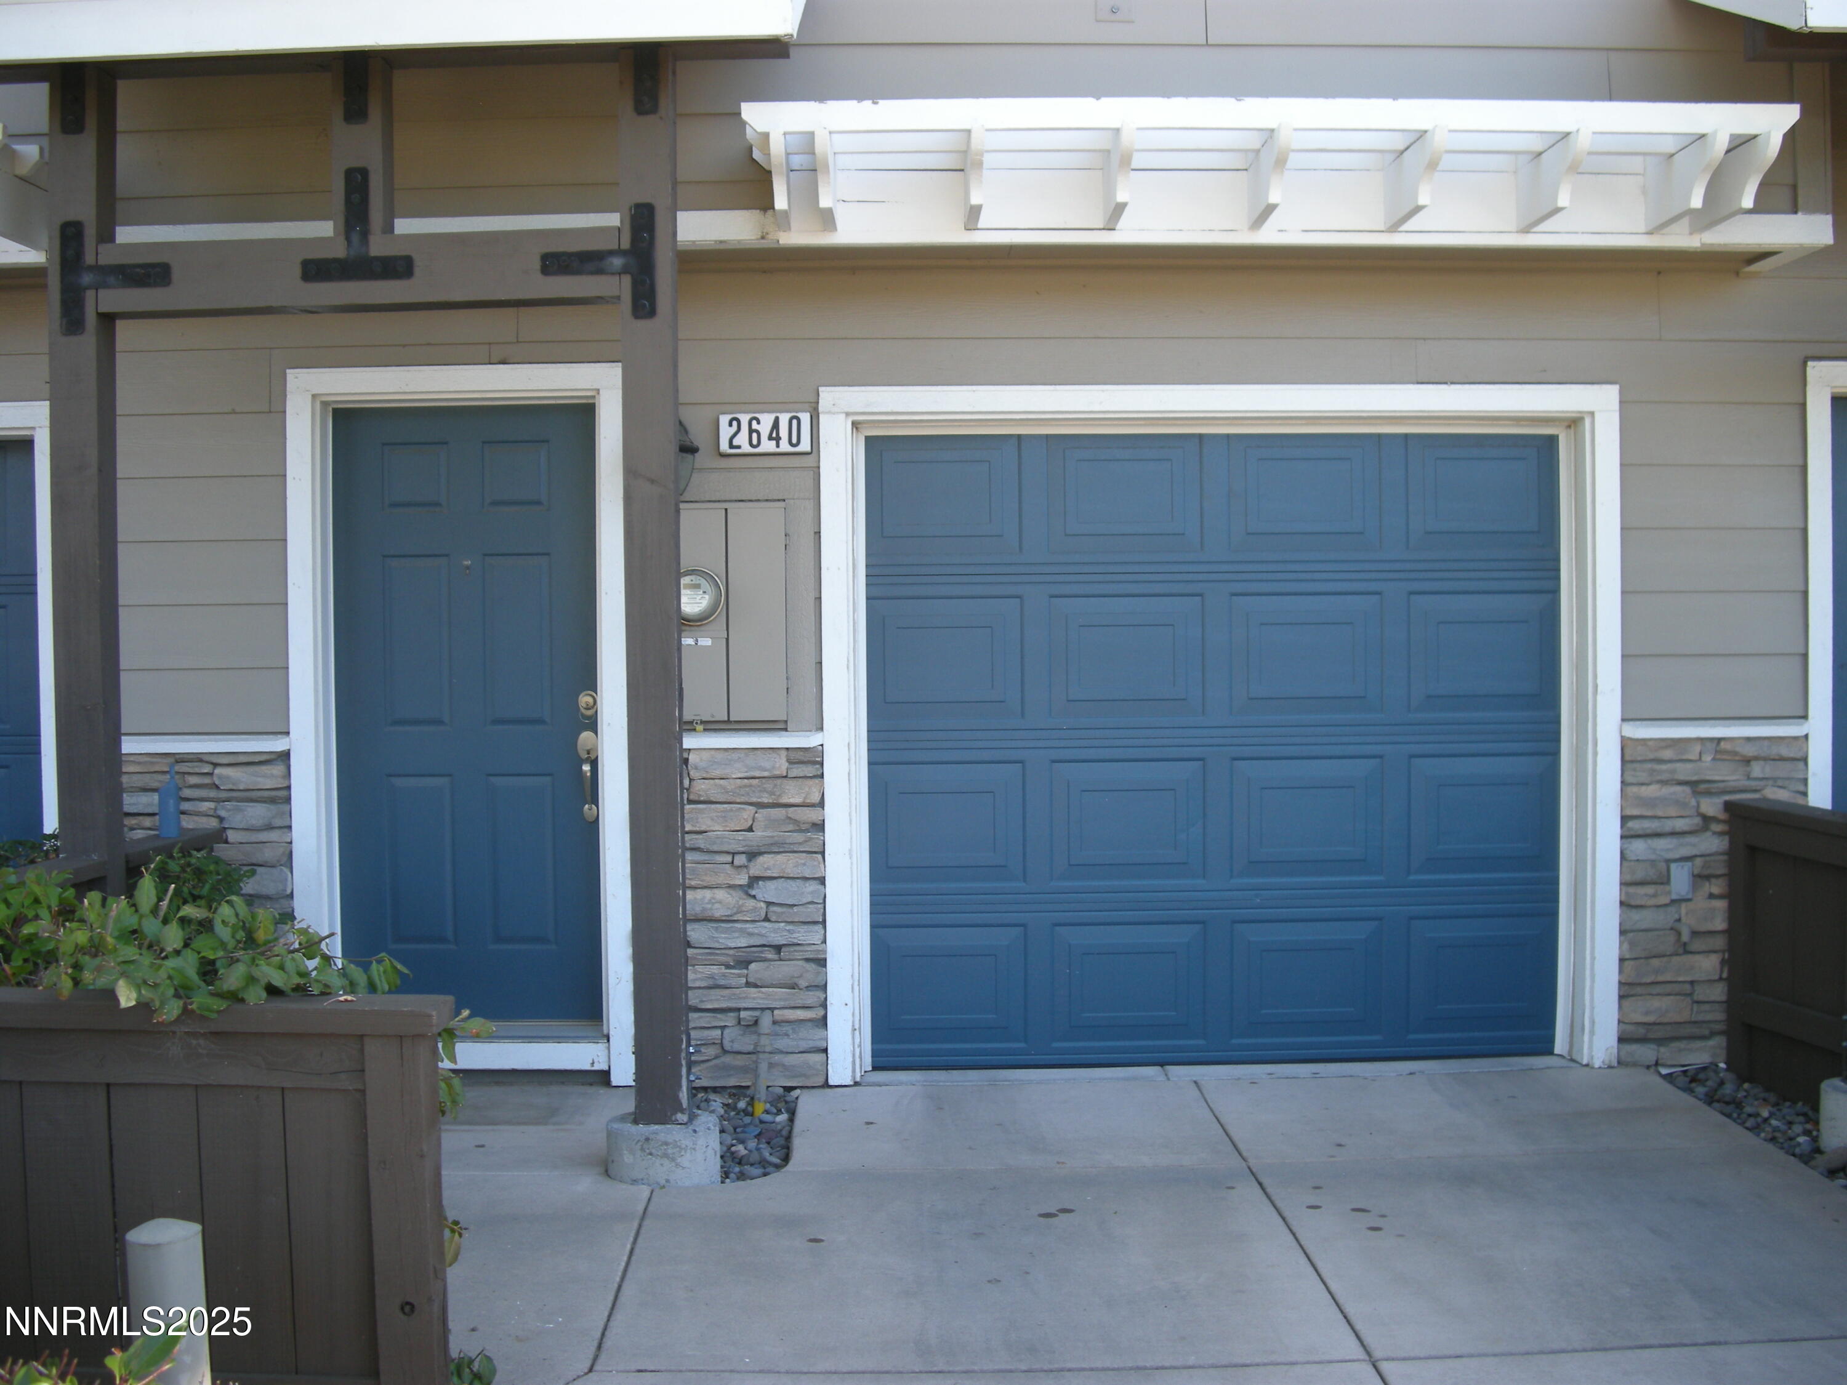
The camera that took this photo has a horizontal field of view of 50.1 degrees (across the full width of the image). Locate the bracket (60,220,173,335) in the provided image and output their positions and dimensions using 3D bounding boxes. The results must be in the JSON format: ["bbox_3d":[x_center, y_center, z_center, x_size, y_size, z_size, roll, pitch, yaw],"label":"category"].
[{"bbox_3d":[-2.157,-1.107,5.282,0.305,0.310,0.016,-1,2,-2],"label":"bracket"}]

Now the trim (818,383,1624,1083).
[{"bbox_3d":[0.969,0.125,6.470,2.605,2.250,0.100,-1,2,-2],"label":"trim"}]

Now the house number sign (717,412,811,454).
[{"bbox_3d":[-0.495,-0.808,6.182,0.292,0.135,0.035,-1,2,0],"label":"house number sign"}]

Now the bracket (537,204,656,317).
[{"bbox_3d":[-0.875,-1.161,5.318,0.305,0.310,0.016,-1,2,-2],"label":"bracket"}]

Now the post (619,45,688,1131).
[{"bbox_3d":[-0.738,-0.293,5.418,0.135,2.922,0.134,-1,2,-2],"label":"post"}]

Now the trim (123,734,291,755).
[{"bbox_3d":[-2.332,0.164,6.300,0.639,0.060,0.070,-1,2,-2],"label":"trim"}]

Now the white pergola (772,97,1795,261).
[{"bbox_3d":[0.908,-1.417,5.442,2.820,0.284,0.610,-1,2,0],"label":"white pergola"}]

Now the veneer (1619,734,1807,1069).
[{"bbox_3d":[2.490,0.666,6.243,0.614,1.065,0.080,-1,2,0],"label":"veneer"}]

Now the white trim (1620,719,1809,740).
[{"bbox_3d":[2.477,0.114,6.204,0.611,0.058,0.080,-1,2,0],"label":"white trim"}]

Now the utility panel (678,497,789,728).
[{"bbox_3d":[-0.616,-0.242,6.159,0.377,0.711,0.150,-1,2,0],"label":"utility panel"}]

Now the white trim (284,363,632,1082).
[{"bbox_3d":[-1.448,0.113,6.264,1.089,2.281,0.140,-1,2,0],"label":"white trim"}]

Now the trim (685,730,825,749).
[{"bbox_3d":[-0.609,0.150,6.197,0.593,0.055,0.080,-1,2,0],"label":"trim"}]

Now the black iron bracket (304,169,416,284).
[{"bbox_3d":[-1.460,-1.204,5.086,0.297,0.303,0.015,-1,2,0],"label":"black iron bracket"}]

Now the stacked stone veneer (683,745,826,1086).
[{"bbox_3d":[-0.585,0.722,6.407,0.538,1.092,0.090,-1,2,-2],"label":"stacked stone veneer"}]

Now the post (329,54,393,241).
[{"bbox_3d":[-1.520,-1.469,5.362,0.133,0.495,0.133,-1,2,-2],"label":"post"}]

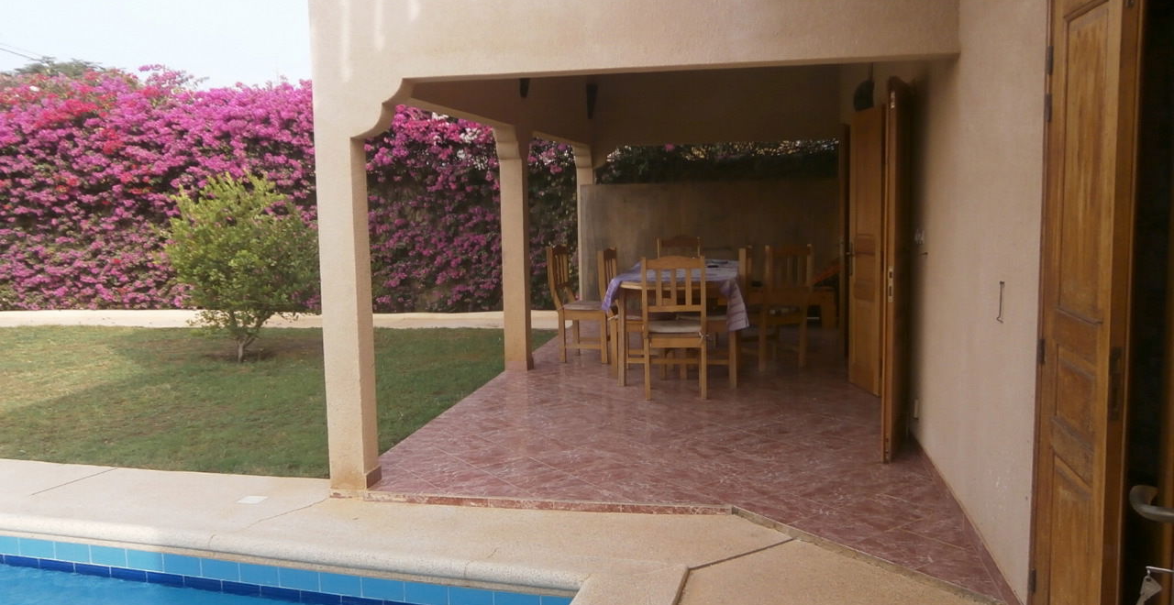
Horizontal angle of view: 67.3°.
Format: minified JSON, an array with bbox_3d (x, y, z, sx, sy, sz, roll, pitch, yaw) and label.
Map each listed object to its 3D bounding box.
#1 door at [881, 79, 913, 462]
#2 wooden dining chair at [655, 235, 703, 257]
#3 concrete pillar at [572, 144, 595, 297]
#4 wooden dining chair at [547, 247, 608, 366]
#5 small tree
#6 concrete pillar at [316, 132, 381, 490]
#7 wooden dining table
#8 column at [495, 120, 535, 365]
[{"bbox_3d":[1.746,-0.180,4.916,0.045,2.050,0.560,2,7,30],"label":"door"},{"bbox_3d":[0.968,-0.142,9.301,0.450,1.050,0.500,0,6,11],"label":"wooden dining chair"},{"bbox_3d":[-0.008,-0.884,11.087,0.200,2.170,0.220,0,6,11],"label":"concrete pillar"},{"bbox_3d":[-0.047,0.004,8.161,0.530,1.050,0.450,1,7,16],"label":"wooden dining chair"},{"bbox_3d":[-3.425,-0.355,8.782,1.450,1.880,1.400,-4,7,-21],"label":"small tree"},{"bbox_3d":[-1.226,0.042,4.520,0.190,1.820,0.215,0,6,11],"label":"concrete pillar"},{"bbox_3d":[0.912,0.130,7.982,1.070,0.800,2.420,0,6,11],"label":"wooden dining table"},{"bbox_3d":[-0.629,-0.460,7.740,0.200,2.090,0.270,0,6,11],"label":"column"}]

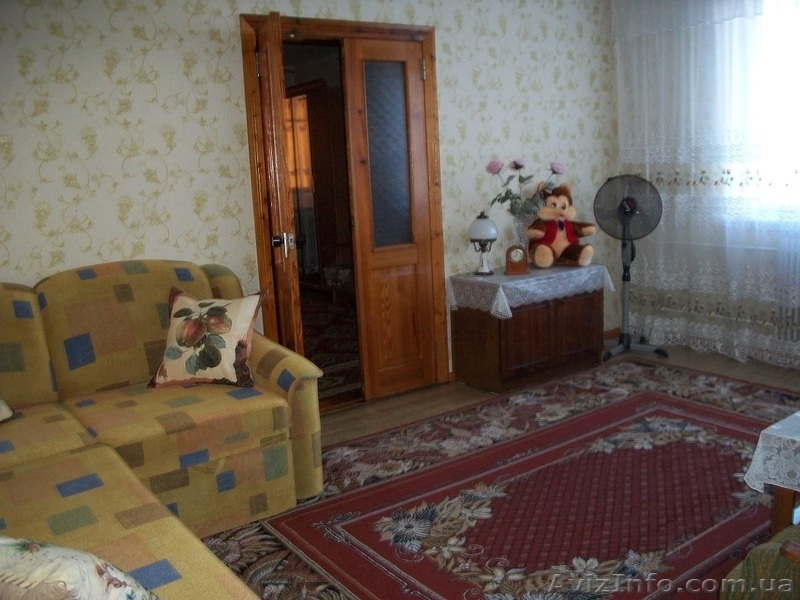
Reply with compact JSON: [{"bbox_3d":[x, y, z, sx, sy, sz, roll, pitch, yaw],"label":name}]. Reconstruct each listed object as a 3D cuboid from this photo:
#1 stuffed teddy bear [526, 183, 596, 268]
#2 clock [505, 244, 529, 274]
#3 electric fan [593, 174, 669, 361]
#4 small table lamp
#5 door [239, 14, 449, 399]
[{"bbox_3d":[1.031,-0.490,4.793,0.440,0.525,0.340,-3,10,-1],"label":"stuffed teddy bear"},{"bbox_3d":[0.711,-0.248,4.513,0.155,0.180,0.065,-3,10,2],"label":"clock"},{"bbox_3d":[1.554,-0.246,5.011,0.480,1.200,0.470,-2,10,3],"label":"electric fan"},{"bbox_3d":[0.510,-0.347,4.513,0.182,0.395,0.182,-3,10,1],"label":"small table lamp"},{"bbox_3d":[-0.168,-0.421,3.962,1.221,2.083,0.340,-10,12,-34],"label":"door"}]

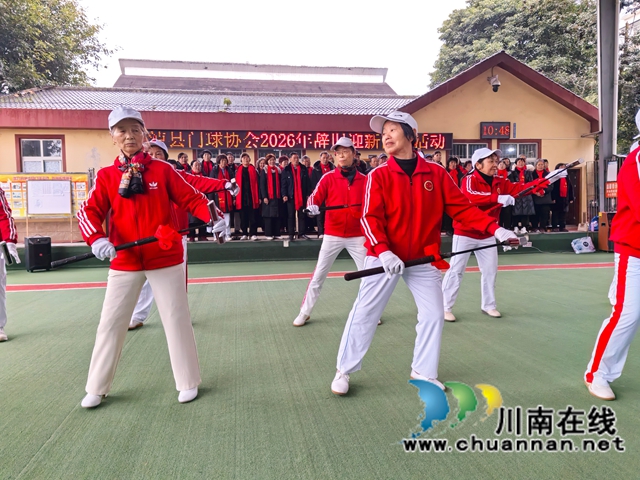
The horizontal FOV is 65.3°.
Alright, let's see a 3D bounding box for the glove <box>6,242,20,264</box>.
[{"bbox_3d":[-2.393,0.104,3.900,0.090,0.170,0.090,-2,4,-20],"label":"glove"}]

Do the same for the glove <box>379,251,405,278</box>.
[{"bbox_3d":[0.368,0.125,2.580,0.120,0.140,0.110,-2,4,-15],"label":"glove"}]

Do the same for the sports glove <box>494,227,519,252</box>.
[{"bbox_3d":[0.989,-0.004,2.650,0.120,0.130,0.110,-2,4,-20],"label":"sports glove"}]

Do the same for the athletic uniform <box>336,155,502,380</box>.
[{"bbox_3d":[0.516,0.119,2.720,0.850,1.200,0.450,-1,4,-10],"label":"athletic uniform"}]

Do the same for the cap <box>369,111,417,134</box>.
[{"bbox_3d":[0.401,-0.625,2.680,0.260,0.130,0.180,5,-1,-40],"label":"cap"}]

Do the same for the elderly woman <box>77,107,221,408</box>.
[{"bbox_3d":[-0.844,0.075,2.600,0.720,1.560,0.450,-2,4,-12],"label":"elderly woman"}]

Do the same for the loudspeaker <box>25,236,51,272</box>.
[{"bbox_3d":[-4.697,0.233,8.300,0.340,0.580,0.340,-4,5,-40],"label":"loudspeaker"}]

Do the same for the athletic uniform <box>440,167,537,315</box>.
[{"bbox_3d":[1.529,-0.003,4.500,0.820,1.280,0.500,-3,4,-28],"label":"athletic uniform"}]

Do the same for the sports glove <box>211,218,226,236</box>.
[{"bbox_3d":[-0.509,-0.064,2.500,0.090,0.100,0.100,-2,4,-20],"label":"sports glove"}]

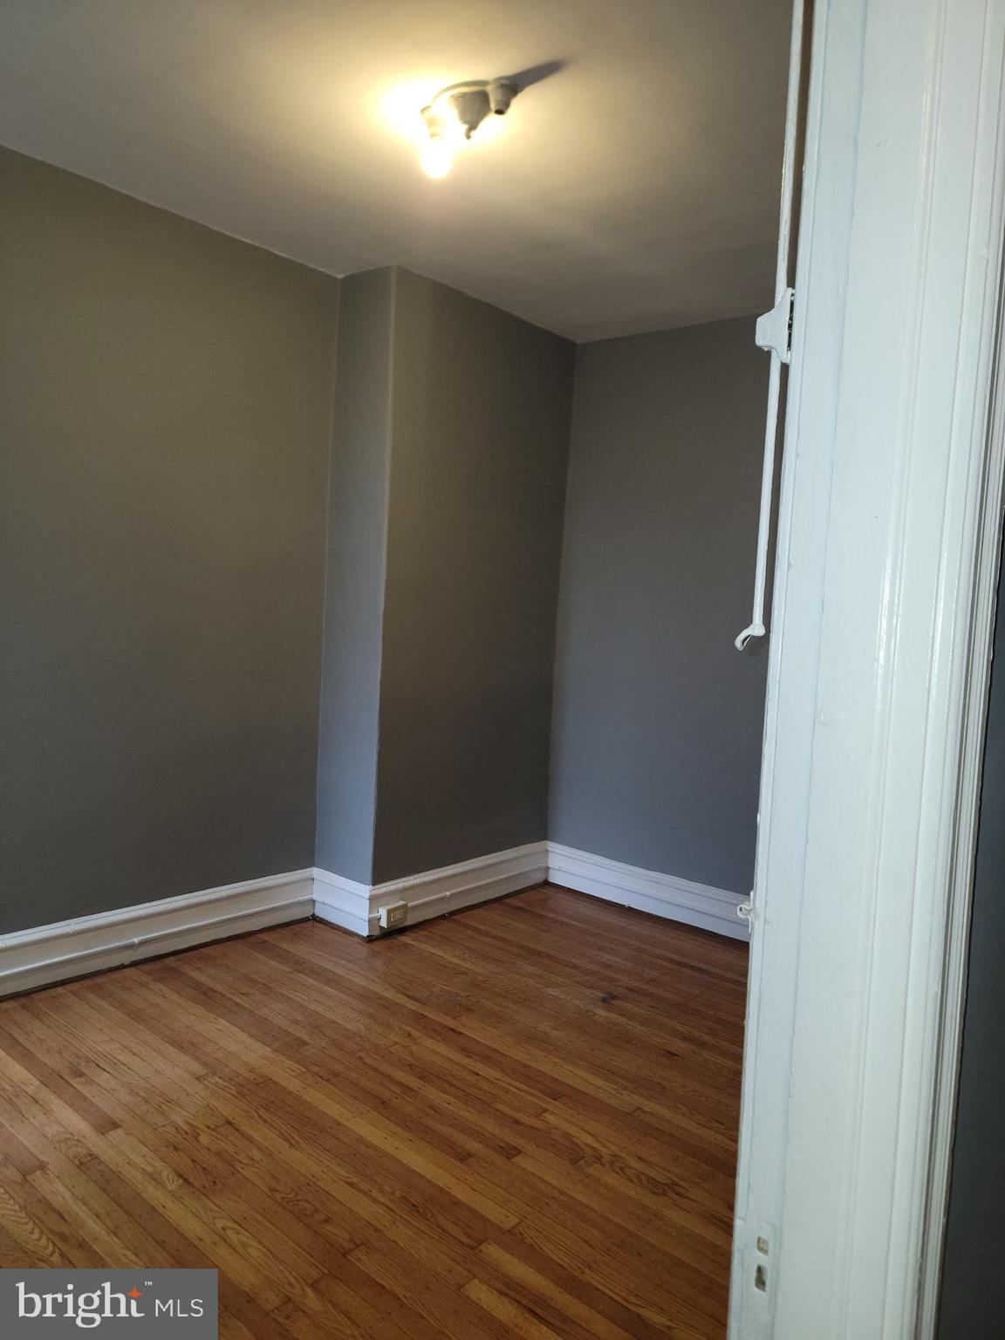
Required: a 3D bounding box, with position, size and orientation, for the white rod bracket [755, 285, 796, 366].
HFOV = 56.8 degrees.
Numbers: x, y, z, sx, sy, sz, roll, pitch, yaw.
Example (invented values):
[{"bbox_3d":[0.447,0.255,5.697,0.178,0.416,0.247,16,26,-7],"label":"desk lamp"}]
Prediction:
[{"bbox_3d":[0.238,-0.292,0.803,0.031,0.063,0.022,6,4,41],"label":"white rod bracket"}]

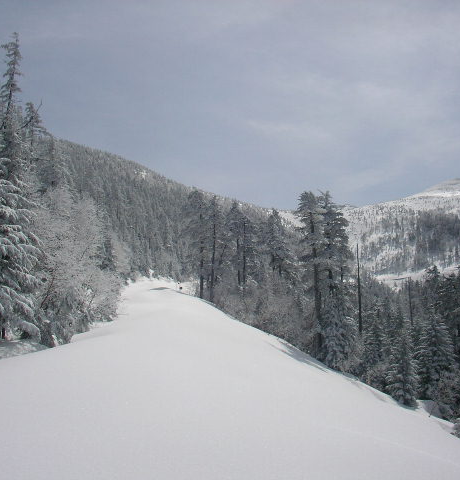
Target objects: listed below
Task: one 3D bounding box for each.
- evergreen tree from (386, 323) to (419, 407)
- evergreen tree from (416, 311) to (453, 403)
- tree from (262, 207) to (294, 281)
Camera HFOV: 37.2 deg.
[{"bbox_3d":[7.060,5.116,28.000,1.310,3.479,1.310,0,-4,0],"label":"evergreen tree"},{"bbox_3d":[9.589,5.449,32.000,1.918,4.397,1.918,0,-4,0],"label":"evergreen tree"},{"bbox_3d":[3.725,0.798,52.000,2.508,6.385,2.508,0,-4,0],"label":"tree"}]

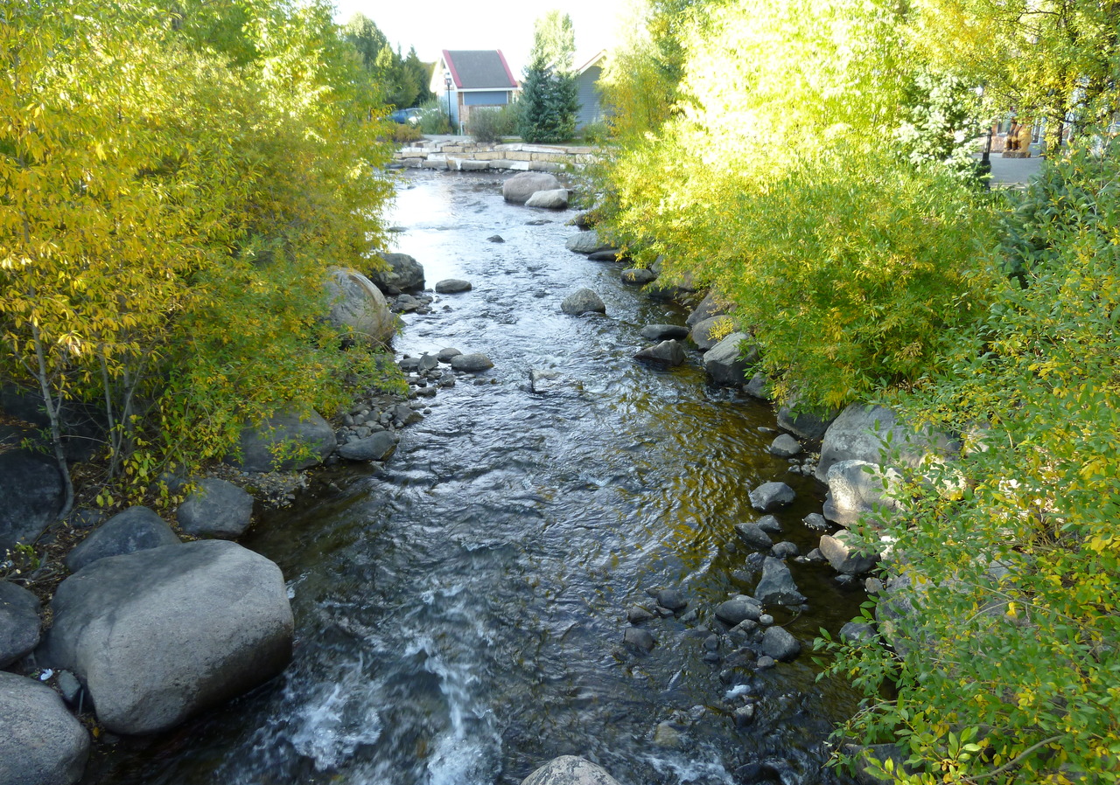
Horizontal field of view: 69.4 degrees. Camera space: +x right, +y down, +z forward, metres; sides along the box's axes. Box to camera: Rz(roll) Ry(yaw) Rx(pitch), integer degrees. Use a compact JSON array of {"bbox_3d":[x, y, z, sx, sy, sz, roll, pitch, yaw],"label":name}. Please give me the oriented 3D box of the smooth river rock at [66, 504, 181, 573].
[{"bbox_3d":[-3.559,1.244,6.628,0.829,0.568,0.664,-3,20,-9],"label":"smooth river rock"}]

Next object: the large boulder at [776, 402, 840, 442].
[{"bbox_3d":[2.985,0.330,9.788,0.670,0.475,0.637,-1,20,0],"label":"large boulder"}]

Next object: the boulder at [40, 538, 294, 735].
[{"bbox_3d":[-2.591,1.614,5.460,1.497,1.084,1.078,-9,22,-23],"label":"boulder"}]

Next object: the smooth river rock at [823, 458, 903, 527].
[{"bbox_3d":[2.790,0.918,7.377,0.738,0.583,0.628,-1,20,0],"label":"smooth river rock"}]

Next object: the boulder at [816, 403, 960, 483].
[{"bbox_3d":[3.180,0.587,7.857,1.319,0.929,1.055,-1,20,0],"label":"boulder"}]

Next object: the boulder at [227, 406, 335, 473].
[{"bbox_3d":[-2.862,0.452,8.299,1.092,0.658,0.874,-1,20,0],"label":"boulder"}]

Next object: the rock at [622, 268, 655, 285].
[{"bbox_3d":[1.712,-2.543,17.794,0.703,0.325,0.527,-1,20,0],"label":"rock"}]

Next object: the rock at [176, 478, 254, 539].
[{"bbox_3d":[-3.205,1.085,7.538,0.637,0.534,0.541,0,20,0],"label":"rock"}]

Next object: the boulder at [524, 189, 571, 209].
[{"bbox_3d":[-0.467,-7.113,29.825,1.610,0.724,1.207,-1,20,0],"label":"boulder"}]

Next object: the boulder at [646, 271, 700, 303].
[{"bbox_3d":[2.172,-2.052,15.349,1.065,0.632,0.852,-1,20,0],"label":"boulder"}]

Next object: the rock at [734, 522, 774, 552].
[{"bbox_3d":[1.778,1.323,7.412,0.360,0.214,0.180,14,25,35],"label":"rock"}]

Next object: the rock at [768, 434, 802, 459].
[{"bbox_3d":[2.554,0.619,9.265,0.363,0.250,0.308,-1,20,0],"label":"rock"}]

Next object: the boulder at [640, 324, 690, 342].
[{"bbox_3d":[1.804,-1.036,13.965,0.869,0.215,0.521,2,20,5],"label":"boulder"}]

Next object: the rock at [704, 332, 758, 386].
[{"bbox_3d":[2.466,-0.464,11.634,0.773,0.771,0.811,-1,20,0],"label":"rock"}]

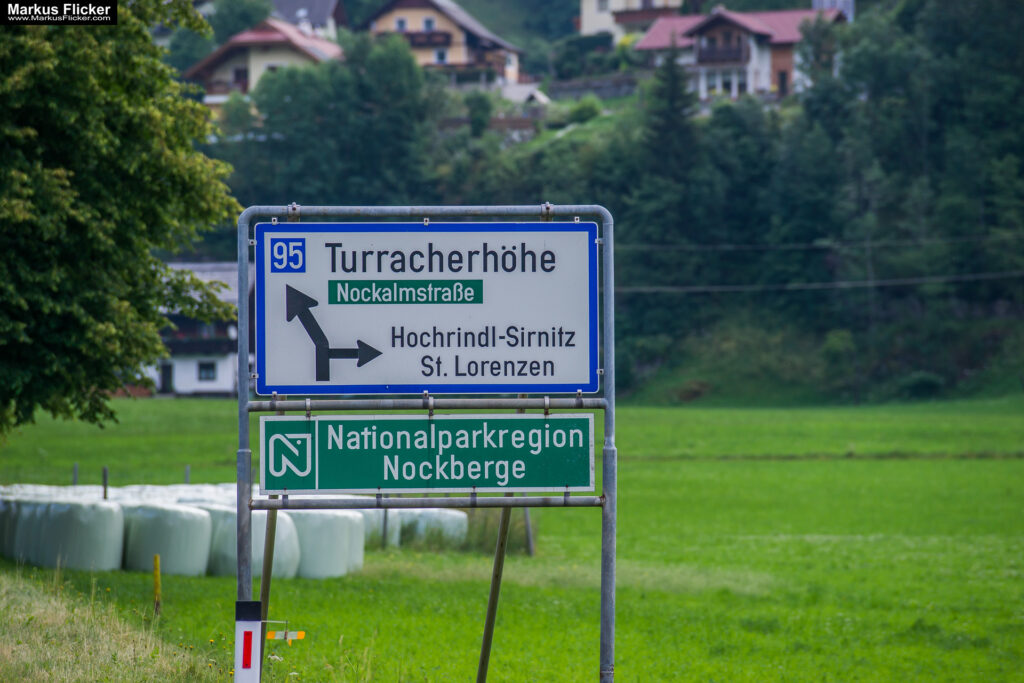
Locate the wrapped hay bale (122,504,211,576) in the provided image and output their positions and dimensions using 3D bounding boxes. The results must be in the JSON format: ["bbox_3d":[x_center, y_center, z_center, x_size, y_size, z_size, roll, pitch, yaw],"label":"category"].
[{"bbox_3d":[-5.304,3.087,87.600,1.350,1.100,1.350,0,0,0],"label":"wrapped hay bale"}]

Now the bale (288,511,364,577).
[{"bbox_3d":[-2.982,3.177,88.600,1.350,1.100,1.350,0,0,0],"label":"bale"}]

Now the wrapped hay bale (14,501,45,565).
[{"bbox_3d":[-7.204,3.049,89.200,1.350,1.100,1.350,0,0,0],"label":"wrapped hay bale"}]

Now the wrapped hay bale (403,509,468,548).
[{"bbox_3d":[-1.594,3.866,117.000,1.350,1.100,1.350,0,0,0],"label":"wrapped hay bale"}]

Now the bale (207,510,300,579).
[{"bbox_3d":[-3.949,3.141,87.600,1.350,1.100,1.350,0,0,0],"label":"bale"}]

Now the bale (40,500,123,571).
[{"bbox_3d":[-6.644,3.026,87.600,1.350,1.100,1.350,0,0,0],"label":"bale"}]

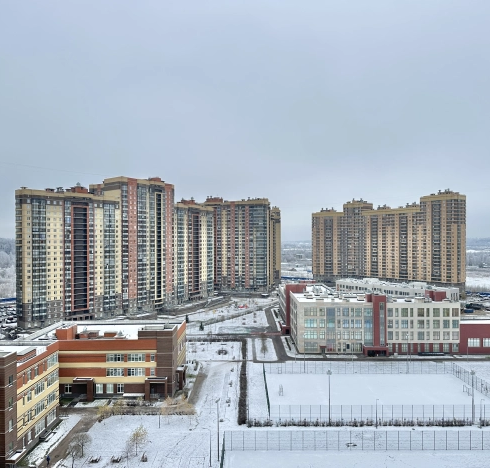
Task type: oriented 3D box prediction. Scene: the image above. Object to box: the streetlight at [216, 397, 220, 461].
[{"bbox_3d":[-5.042,36.602,80.790,0.600,11.685,1.100,-1,-1,30],"label":"streetlight"}]

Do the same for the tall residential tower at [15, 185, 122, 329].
[{"bbox_3d":[-91.828,10.825,227.382,16.500,67.994,50.745,-1,-1,42],"label":"tall residential tower"}]

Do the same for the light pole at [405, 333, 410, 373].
[{"bbox_3d":[50.388,36.865,133.877,1.100,12.189,0.800,0,-1,0],"label":"light pole"}]

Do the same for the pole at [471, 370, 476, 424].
[{"bbox_3d":[50.779,36.343,96.351,1.100,12.189,0.800,0,-1,0],"label":"pole"}]

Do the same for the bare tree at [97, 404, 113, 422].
[{"bbox_3d":[-31.334,40.511,97.172,3.425,4.533,3.425,0,-1,0],"label":"bare tree"}]

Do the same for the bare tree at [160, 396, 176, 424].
[{"bbox_3d":[-17.279,39.647,97.051,3.425,6.145,3.425,0,-1,0],"label":"bare tree"}]

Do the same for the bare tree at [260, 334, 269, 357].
[{"bbox_3d":[6.835,39.507,152.023,3.425,7.756,3.425,0,-1,0],"label":"bare tree"}]

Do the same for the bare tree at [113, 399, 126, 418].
[{"bbox_3d":[-28.770,40.438,99.966,2.770,4.734,2.770,0,-1,0],"label":"bare tree"}]

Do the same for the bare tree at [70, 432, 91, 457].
[{"bbox_3d":[-31.129,40.258,82.622,3.929,4.634,3.929,0,-1,0],"label":"bare tree"}]

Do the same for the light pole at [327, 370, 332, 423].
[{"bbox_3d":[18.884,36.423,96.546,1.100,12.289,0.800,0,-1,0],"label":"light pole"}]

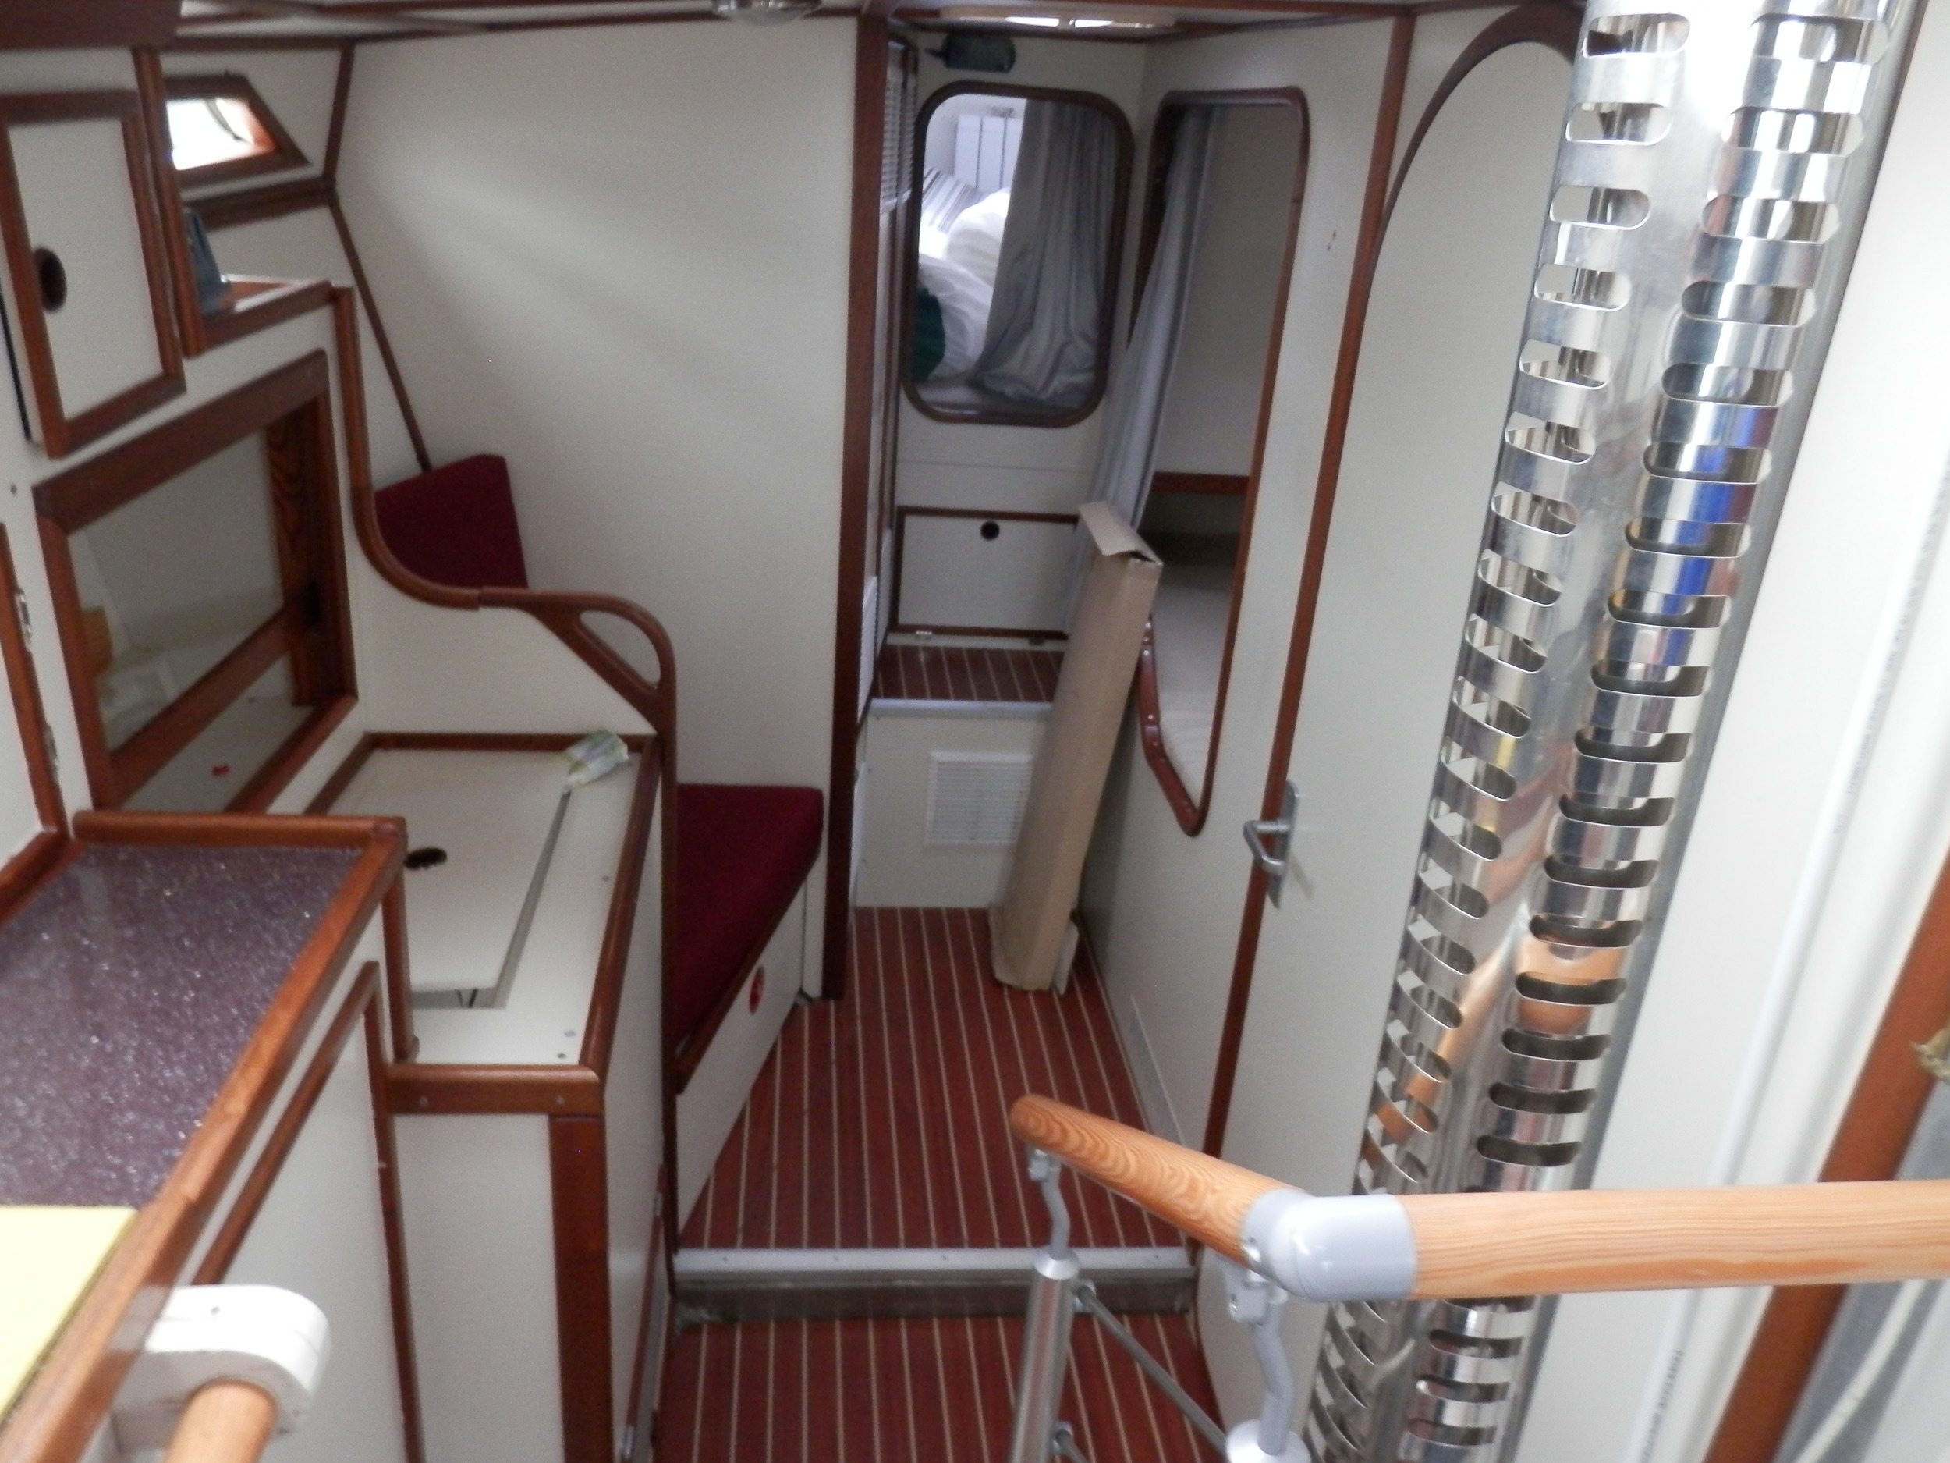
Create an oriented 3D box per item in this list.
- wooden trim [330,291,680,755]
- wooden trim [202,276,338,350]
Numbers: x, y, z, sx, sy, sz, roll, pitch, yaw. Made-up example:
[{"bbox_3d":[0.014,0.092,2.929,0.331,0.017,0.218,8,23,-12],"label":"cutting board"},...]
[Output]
[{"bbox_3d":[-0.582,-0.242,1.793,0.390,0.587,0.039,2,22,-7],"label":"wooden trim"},{"bbox_3d":[-0.732,-0.439,1.463,0.021,0.026,0.364,2,22,-7],"label":"wooden trim"}]

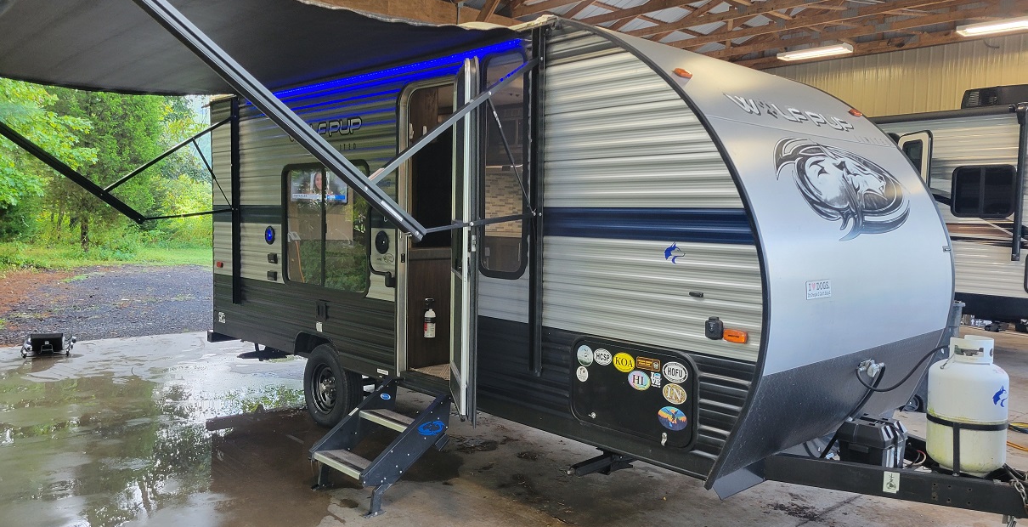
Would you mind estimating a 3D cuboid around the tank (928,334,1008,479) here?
[{"bbox_3d":[2.110,0.655,3.593,0.325,0.610,0.325,-3,5,-43],"label":"tank"}]

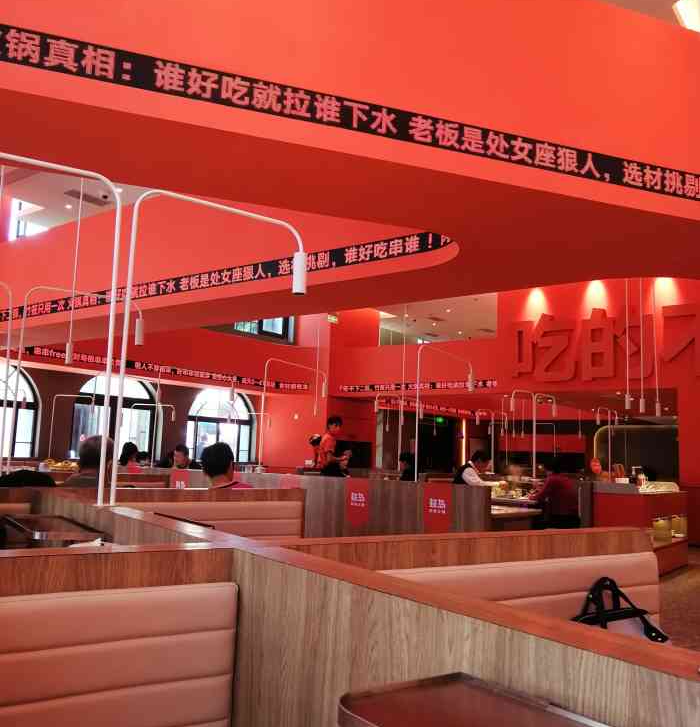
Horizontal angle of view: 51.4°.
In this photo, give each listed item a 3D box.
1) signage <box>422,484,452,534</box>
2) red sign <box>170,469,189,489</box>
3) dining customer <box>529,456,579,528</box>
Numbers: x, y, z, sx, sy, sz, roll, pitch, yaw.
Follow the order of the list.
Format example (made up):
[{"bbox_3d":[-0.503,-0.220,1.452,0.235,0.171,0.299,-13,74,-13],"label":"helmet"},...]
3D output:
[{"bbox_3d":[0.729,1.215,6.073,0.257,0.430,0.020,-2,-8,32],"label":"signage"},{"bbox_3d":[-1.825,1.361,7.801,0.265,0.435,0.020,-5,-10,41],"label":"red sign"},{"bbox_3d":[2.244,1.645,8.027,0.620,1.240,0.460,-2,-8,32],"label":"dining customer"}]

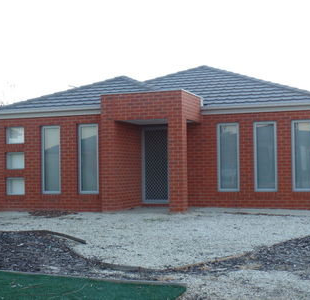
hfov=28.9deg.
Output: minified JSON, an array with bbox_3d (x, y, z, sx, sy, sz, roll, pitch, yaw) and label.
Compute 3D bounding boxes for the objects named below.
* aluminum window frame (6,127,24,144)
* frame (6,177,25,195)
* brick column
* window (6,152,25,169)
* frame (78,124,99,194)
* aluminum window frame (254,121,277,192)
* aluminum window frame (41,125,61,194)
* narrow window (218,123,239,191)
[{"bbox_3d":[-3.742,-0.394,16.182,0.580,0.460,0.100,-1,-2,19],"label":"aluminum window frame"},{"bbox_3d":[-3.725,0.971,16.139,0.580,0.460,0.100,-1,-2,19],"label":"frame"},{"bbox_3d":[0.564,0.364,14.446,0.350,2.219,0.350,-1,-2,19],"label":"brick column"},{"bbox_3d":[-3.733,0.289,16.160,0.580,0.460,0.100,-1,-2,19],"label":"window"},{"bbox_3d":[-1.700,0.231,15.469,0.590,1.800,0.100,-1,-2,19],"label":"frame"},{"bbox_3d":[2.848,0.166,15.465,0.590,1.800,0.100,-1,-2,19],"label":"aluminum window frame"},{"bbox_3d":[-2.723,0.255,15.817,0.590,1.800,0.100,-1,-2,19],"label":"aluminum window frame"},{"bbox_3d":[1.935,0.187,15.775,0.590,1.800,0.100,-1,-2,19],"label":"narrow window"}]

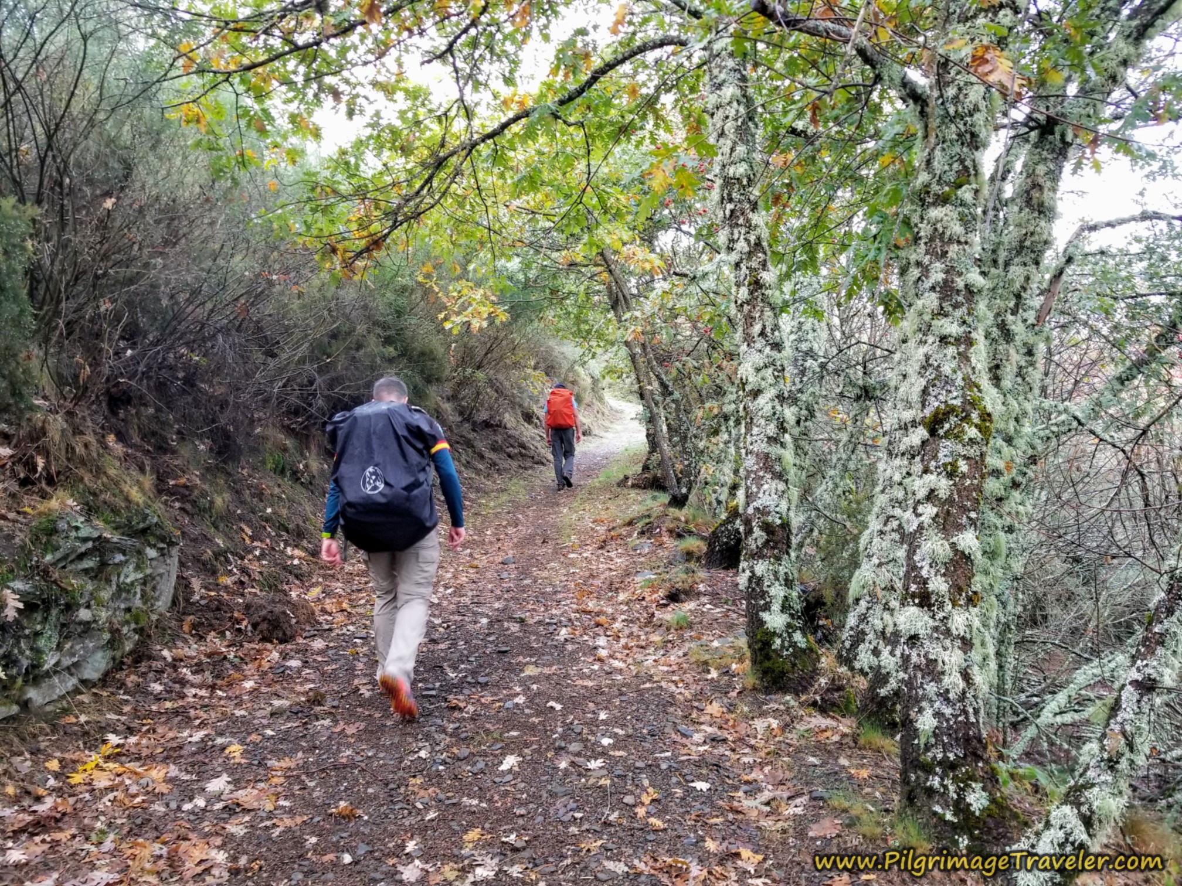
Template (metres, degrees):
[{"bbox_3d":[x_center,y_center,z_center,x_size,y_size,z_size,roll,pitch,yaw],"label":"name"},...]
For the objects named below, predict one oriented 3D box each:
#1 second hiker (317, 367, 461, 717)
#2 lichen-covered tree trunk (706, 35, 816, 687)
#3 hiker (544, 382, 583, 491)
[{"bbox_3d":[-0.999,0.498,4.500,0.730,1.680,0.720,0,3,3],"label":"second hiker"},{"bbox_3d":[0.878,-0.410,4.703,0.440,3.390,0.420,-5,3,0],"label":"lichen-covered tree trunk"},{"bbox_3d":[-0.426,-0.108,13.900,0.600,1.730,0.650,0,3,3],"label":"hiker"}]

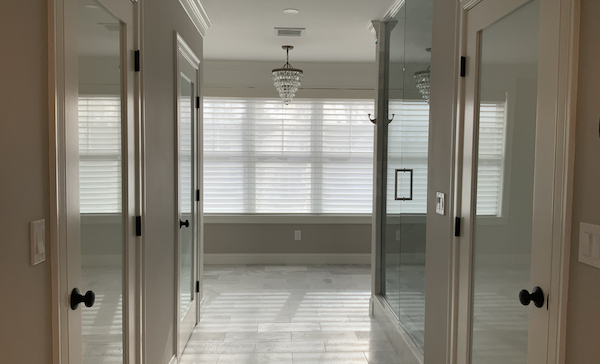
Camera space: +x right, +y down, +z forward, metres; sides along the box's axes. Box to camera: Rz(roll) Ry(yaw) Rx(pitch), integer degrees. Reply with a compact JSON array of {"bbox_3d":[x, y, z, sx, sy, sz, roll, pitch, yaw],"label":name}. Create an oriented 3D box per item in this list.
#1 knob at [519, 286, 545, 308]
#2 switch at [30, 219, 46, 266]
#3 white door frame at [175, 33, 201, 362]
[{"bbox_3d":[0.770,0.387,1.682,0.062,0.067,0.067,1,3,-3],"label":"knob"},{"bbox_3d":[-0.713,0.164,1.371,0.011,0.115,0.071,1,3,-3],"label":"switch"},{"bbox_3d":[-0.854,0.116,3.661,0.110,2.148,0.948,1,3,-3],"label":"white door frame"}]

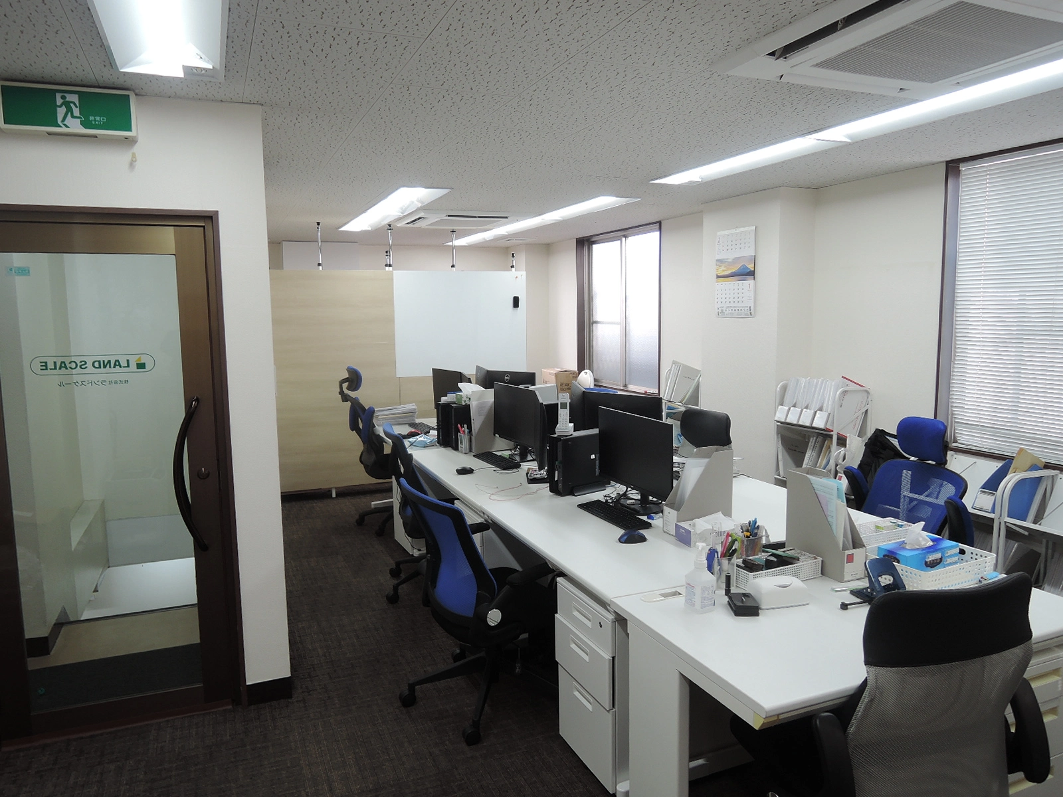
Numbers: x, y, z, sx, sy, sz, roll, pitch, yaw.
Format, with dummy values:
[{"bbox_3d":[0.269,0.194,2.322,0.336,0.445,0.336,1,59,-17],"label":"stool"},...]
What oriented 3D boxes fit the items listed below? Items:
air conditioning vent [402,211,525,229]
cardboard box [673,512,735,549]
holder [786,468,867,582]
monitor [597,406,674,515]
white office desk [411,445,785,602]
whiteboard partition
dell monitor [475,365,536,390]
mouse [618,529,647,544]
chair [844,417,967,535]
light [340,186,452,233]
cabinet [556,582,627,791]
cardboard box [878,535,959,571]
[{"bbox_3d":[-0.568,-1.495,6.236,0.950,0.050,0.950,-3,7,-23],"label":"air conditioning vent"},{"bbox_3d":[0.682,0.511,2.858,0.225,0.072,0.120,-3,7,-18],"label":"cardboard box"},{"bbox_3d":[0.976,0.410,2.453,0.098,0.316,0.265,-4,7,-23],"label":"holder"},{"bbox_3d":[0.498,0.272,3.220,0.180,0.416,0.550,-4,8,-26],"label":"monitor"},{"bbox_3d":[0.401,0.791,3.842,1.480,0.712,2.680,-3,7,-23],"label":"white office desk"},{"bbox_3d":[-0.602,-0.663,6.482,1.213,0.897,0.030,-4,7,-23],"label":"whiteboard partition"},{"bbox_3d":[-0.176,0.005,5.670,0.540,0.430,0.190,5,9,39],"label":"dell monitor"},{"bbox_3d":[0.390,0.533,2.832,0.105,0.040,0.066,-4,8,-26],"label":"mouse"},{"bbox_3d":[1.643,0.624,3.309,0.650,1.070,0.650,-3,7,-20],"label":"chair"},{"bbox_3d":[-1.148,-1.479,5.766,0.295,0.080,2.540,-4,7,-23],"label":"light"},{"bbox_3d":[0.428,0.944,2.566,0.570,0.605,0.397,-4,7,-23],"label":"cabinet"},{"bbox_3d":[1.234,0.521,2.363,0.242,0.085,0.110,-4,8,-28],"label":"cardboard box"}]

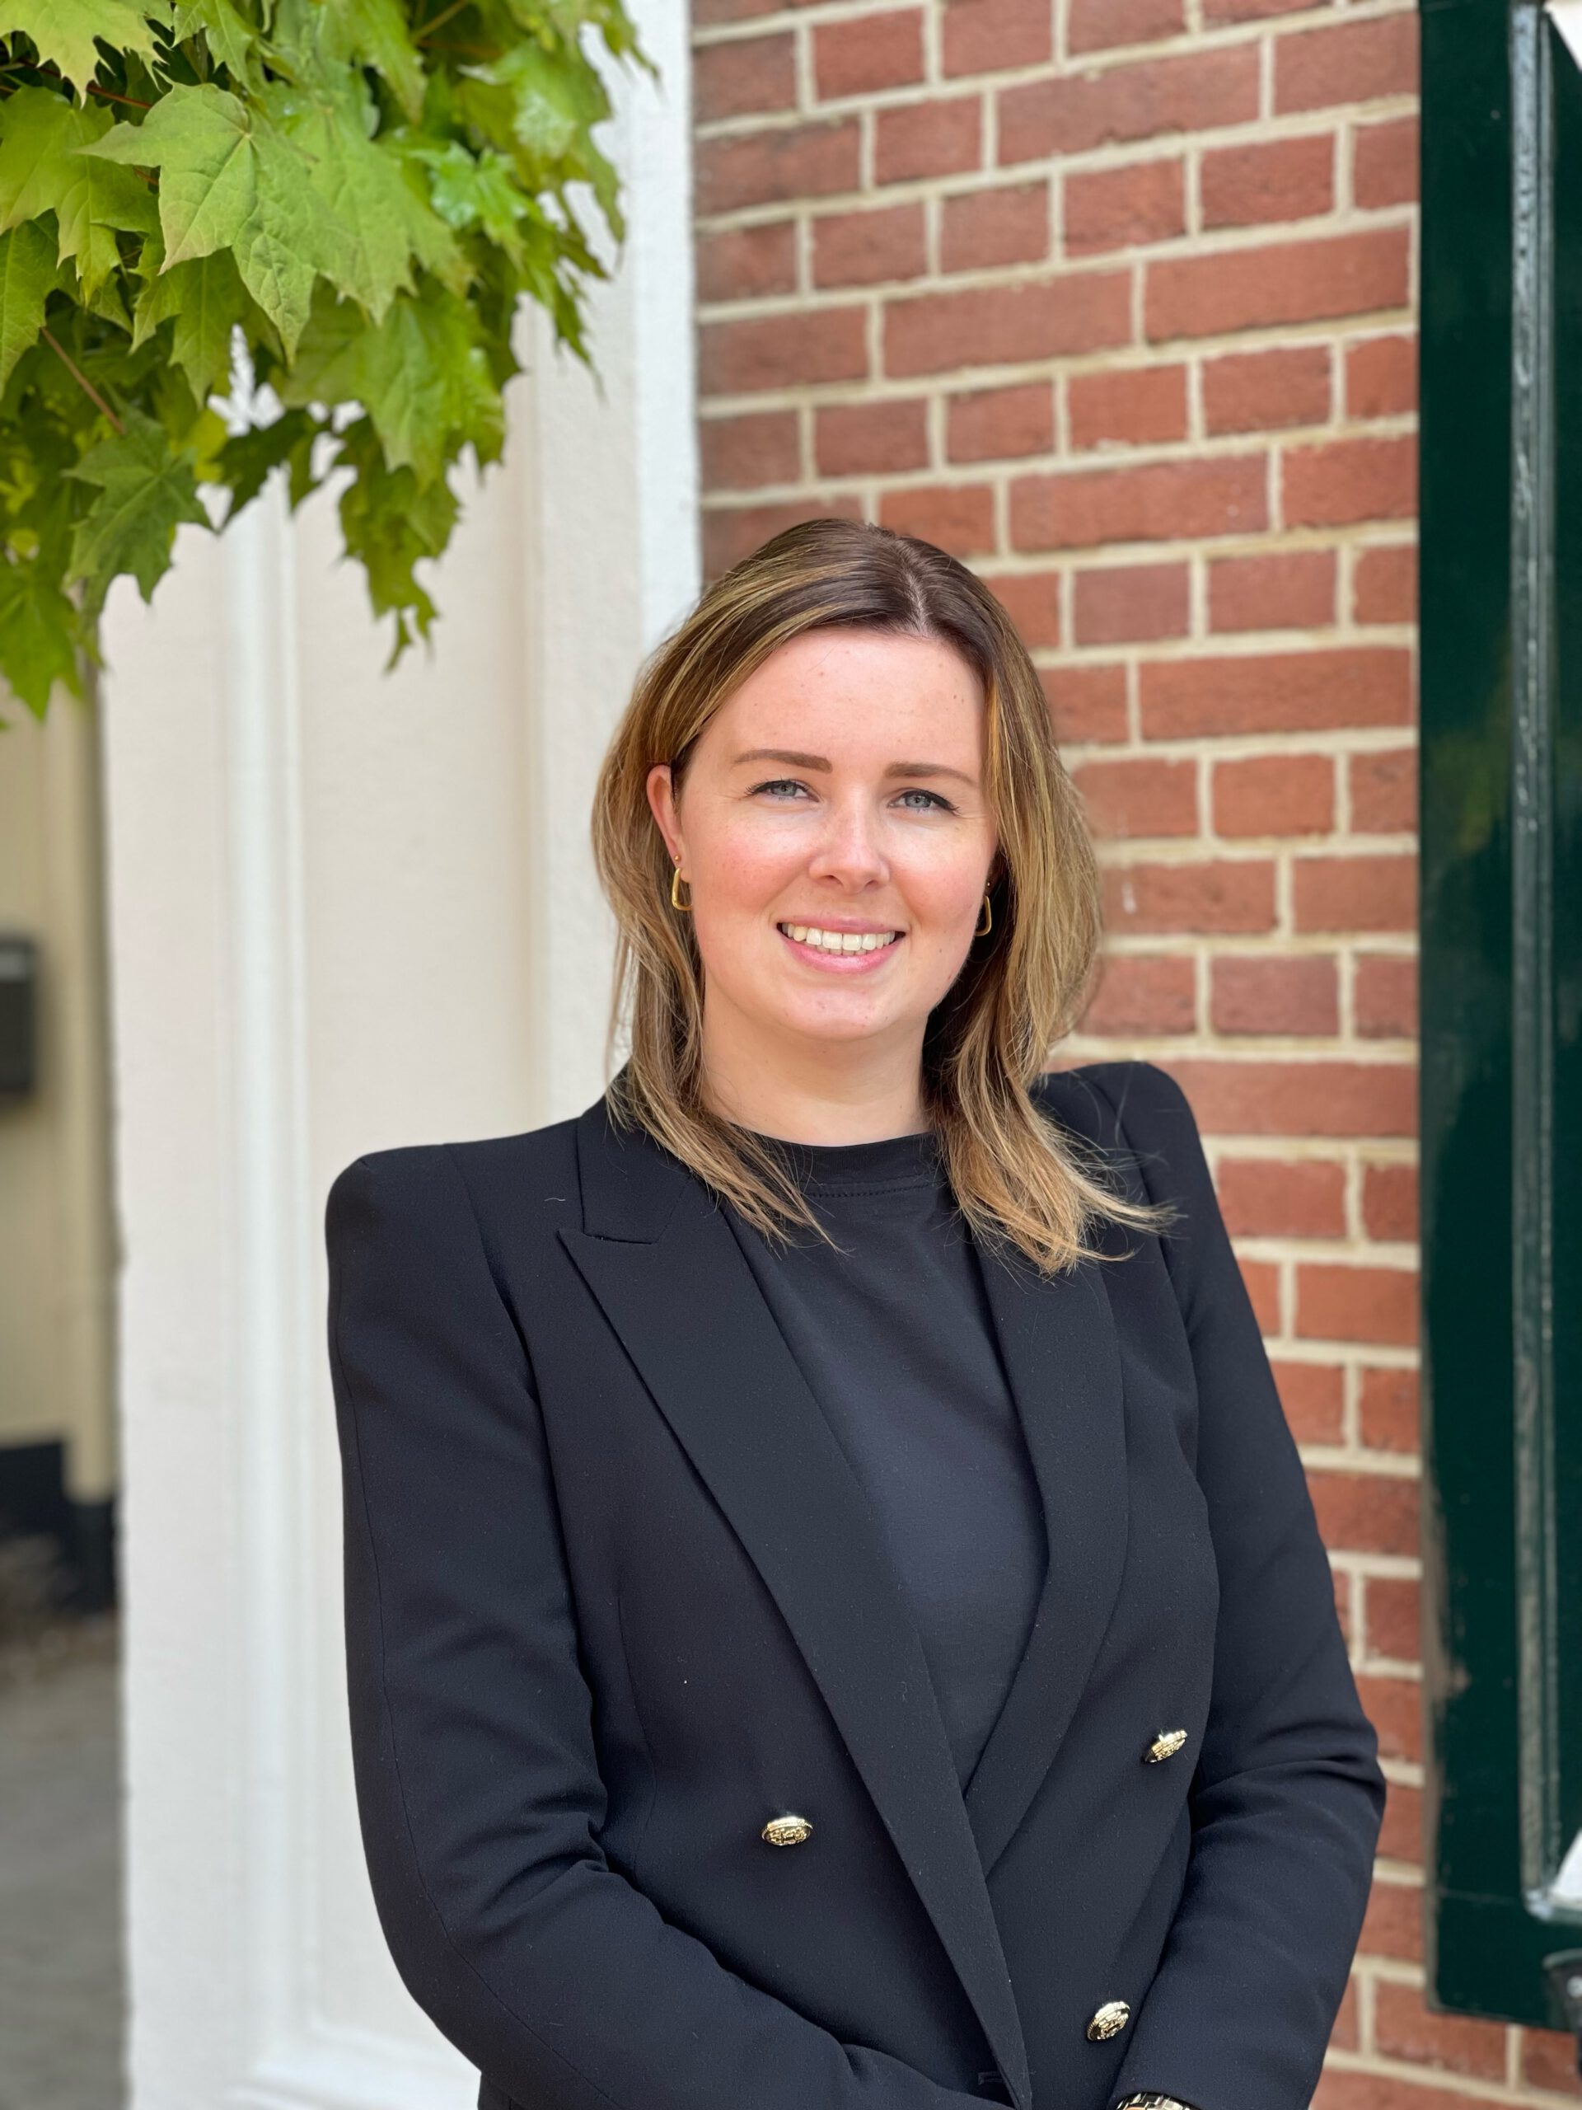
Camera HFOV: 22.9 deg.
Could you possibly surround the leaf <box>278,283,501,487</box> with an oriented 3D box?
[{"bbox_3d":[-0.199,-0.332,1.930,0.108,0.105,0.050,-1,-19,5],"label":"leaf"}]

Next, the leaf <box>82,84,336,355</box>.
[{"bbox_3d":[-0.273,-0.392,1.830,0.118,0.128,0.050,-1,-21,8],"label":"leaf"}]

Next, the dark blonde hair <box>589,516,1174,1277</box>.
[{"bbox_3d":[0.037,-0.075,1.830,0.260,0.350,0.250,-1,1,-10],"label":"dark blonde hair"}]

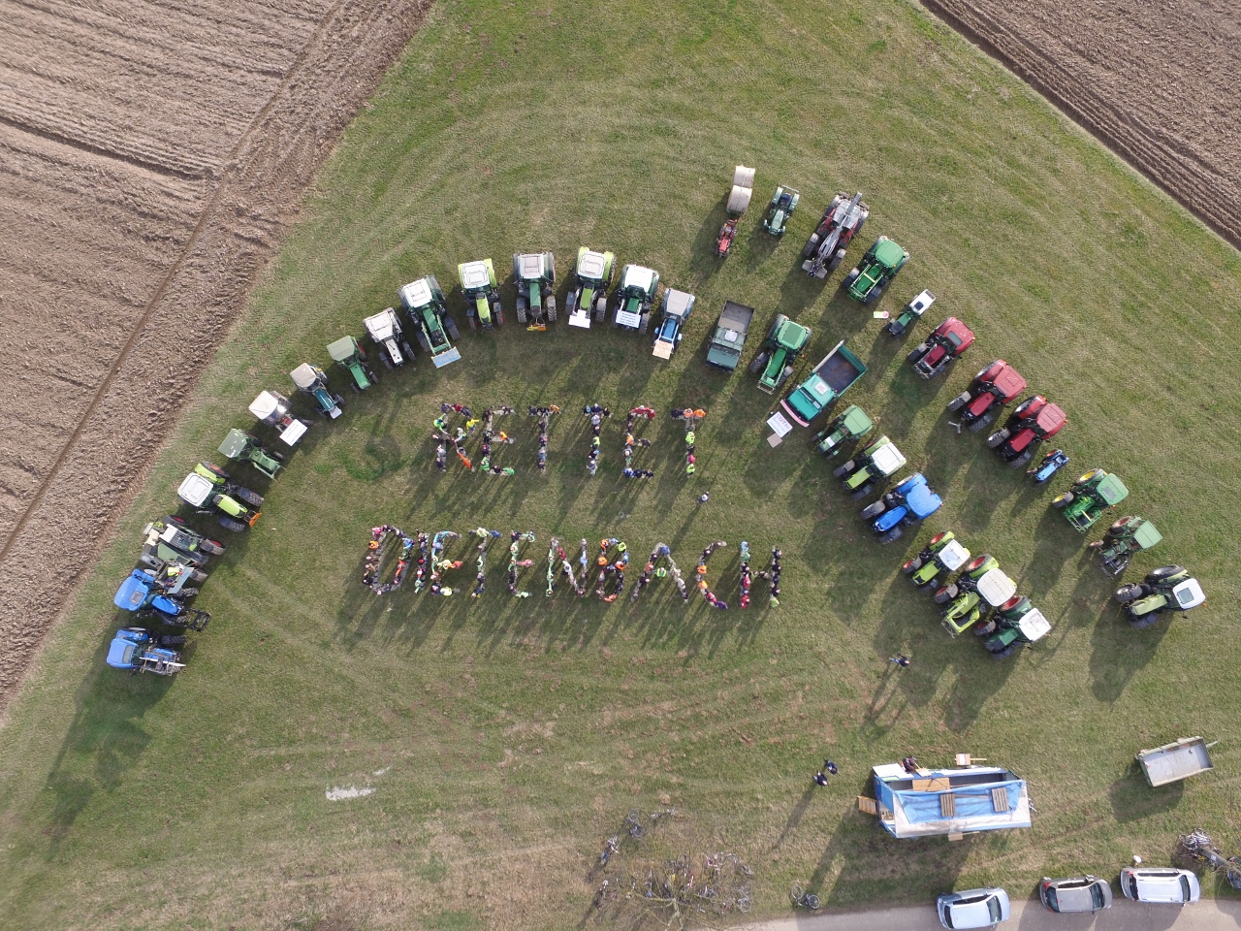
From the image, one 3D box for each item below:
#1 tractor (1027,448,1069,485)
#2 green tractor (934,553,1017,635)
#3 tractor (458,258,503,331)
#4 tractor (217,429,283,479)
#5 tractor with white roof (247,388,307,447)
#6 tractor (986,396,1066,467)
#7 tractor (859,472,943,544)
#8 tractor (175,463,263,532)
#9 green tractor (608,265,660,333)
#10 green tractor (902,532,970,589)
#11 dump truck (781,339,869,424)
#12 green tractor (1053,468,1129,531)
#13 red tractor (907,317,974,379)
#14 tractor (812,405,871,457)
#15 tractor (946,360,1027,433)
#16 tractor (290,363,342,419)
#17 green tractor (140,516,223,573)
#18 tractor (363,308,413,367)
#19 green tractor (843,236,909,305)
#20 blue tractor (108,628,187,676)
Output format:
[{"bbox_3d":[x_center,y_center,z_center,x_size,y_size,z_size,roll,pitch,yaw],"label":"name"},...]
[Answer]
[{"bbox_3d":[25.961,0.025,43.166,2.500,1.450,1.280,-40,83,-6],"label":"tractor"},{"bbox_3d":[21.230,7.849,43.249,5.300,3.050,2.400,-37,86,-4],"label":"green tractor"},{"bbox_3d":[-8.716,-10.770,44.775,2.170,2.720,4.100,-11,85,-2],"label":"tractor"},{"bbox_3d":[-22.247,-0.695,43.556,4.050,2.500,1.800,30,81,4],"label":"tractor"},{"bbox_3d":[-20.415,-2.895,42.887,3.600,2.500,1.800,39,81,6],"label":"tractor with white roof"},{"bbox_3d":[25.350,-2.109,44.431,4.600,2.950,2.450,-43,84,-7],"label":"tractor"},{"bbox_3d":[17.321,2.544,43.784,4.600,2.900,2.400,-35,86,-4],"label":"tractor"},{"bbox_3d":[-23.960,1.988,42.826,4.750,3.000,2.500,30,81,4],"label":"tractor"},{"bbox_3d":[0.971,-10.678,44.876,2.270,2.800,4.200,14,84,0],"label":"green tractor"},{"bbox_3d":[18.598,5.648,41.879,4.150,2.750,2.200,-39,82,-8],"label":"green tractor"},{"bbox_3d":[12.376,-4.930,43.352,5.050,2.650,2.200,-43,83,-7],"label":"dump truck"},{"bbox_3d":[28.636,2.221,43.900,4.600,2.700,2.100,-38,83,-7],"label":"green tractor"},{"bbox_3d":[20.099,-7.342,44.821,4.700,2.850,2.250,-43,86,-4],"label":"red tractor"},{"bbox_3d":[13.730,-2.026,44.433,3.750,2.500,1.850,-37,83,-7],"label":"tractor"},{"bbox_3d":[22.421,-4.187,43.721,5.200,3.000,2.600,-44,83,-8],"label":"tractor"},{"bbox_3d":[-18.271,-4.509,43.291,1.750,2.400,3.750,-38,82,-8],"label":"tractor"},{"bbox_3d":[-25.790,4.642,41.548,4.500,2.750,2.500,28,81,4],"label":"green tractor"},{"bbox_3d":[-14.229,-7.801,43.877,2.000,2.650,3.800,-26,81,-6],"label":"tractor"},{"bbox_3d":[16.084,-12.295,45.270,2.250,2.800,4.650,38,85,3],"label":"green tractor"},{"bbox_3d":[-26.951,10.541,40.543,4.150,2.750,2.250,9,80,1],"label":"blue tractor"}]

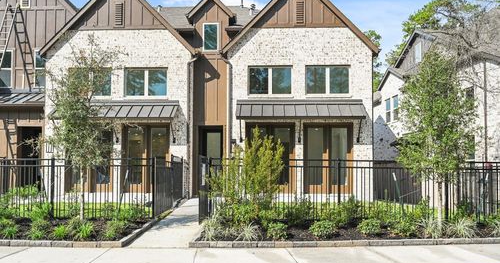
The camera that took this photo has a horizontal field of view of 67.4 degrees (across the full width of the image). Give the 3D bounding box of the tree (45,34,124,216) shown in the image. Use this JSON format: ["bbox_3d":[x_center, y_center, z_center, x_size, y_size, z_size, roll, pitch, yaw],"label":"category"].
[{"bbox_3d":[-3.752,-0.102,8.500,1.750,4.200,1.650,0,-2,3],"label":"tree"}]

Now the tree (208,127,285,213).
[{"bbox_3d":[-0.077,0.875,8.200,1.650,1.950,1.500,0,-2,3],"label":"tree"}]

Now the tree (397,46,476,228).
[{"bbox_3d":[3.781,0.182,7.600,1.620,3.680,1.550,0,-2,3],"label":"tree"}]

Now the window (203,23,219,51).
[{"bbox_3d":[-1.517,-3.674,14.700,0.640,1.120,0.100,0,-2,3],"label":"window"}]

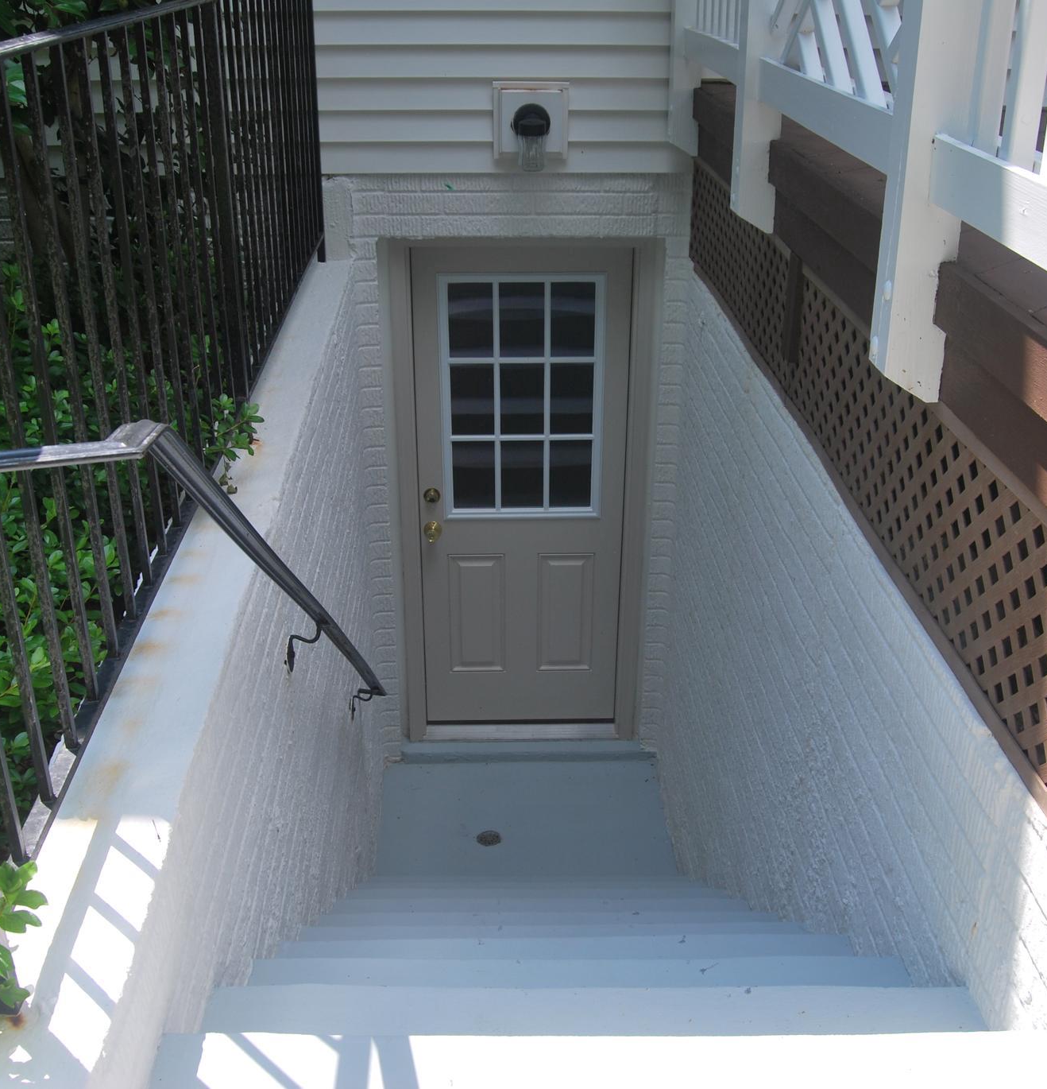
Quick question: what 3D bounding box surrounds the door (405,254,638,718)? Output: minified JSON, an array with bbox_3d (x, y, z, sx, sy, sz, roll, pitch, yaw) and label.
[{"bbox_3d":[-0.006,-0.151,4.879,0.825,2.060,0.060,0,25,-1],"label":"door"}]

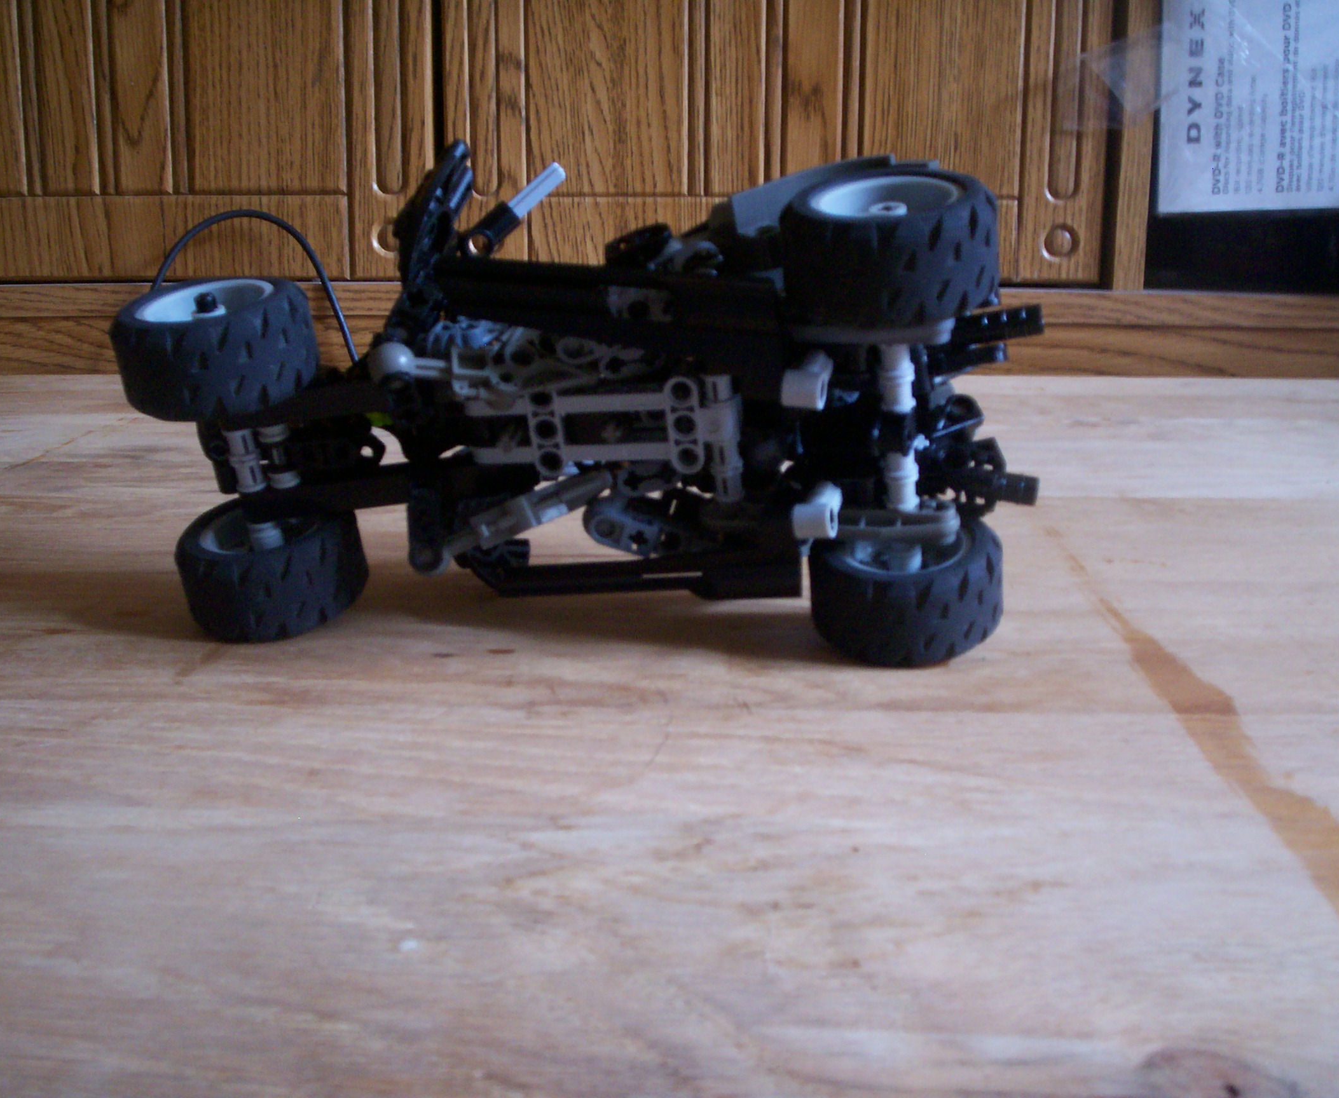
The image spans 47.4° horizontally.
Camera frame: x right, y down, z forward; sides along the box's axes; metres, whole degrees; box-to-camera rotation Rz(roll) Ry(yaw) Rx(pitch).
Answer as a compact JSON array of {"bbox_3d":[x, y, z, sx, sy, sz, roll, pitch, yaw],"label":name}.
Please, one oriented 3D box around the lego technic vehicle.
[{"bbox_3d":[-0.017,-0.031,0.350,0.203,0.111,0.076,-1,30,11],"label":"lego technic vehicle"}]

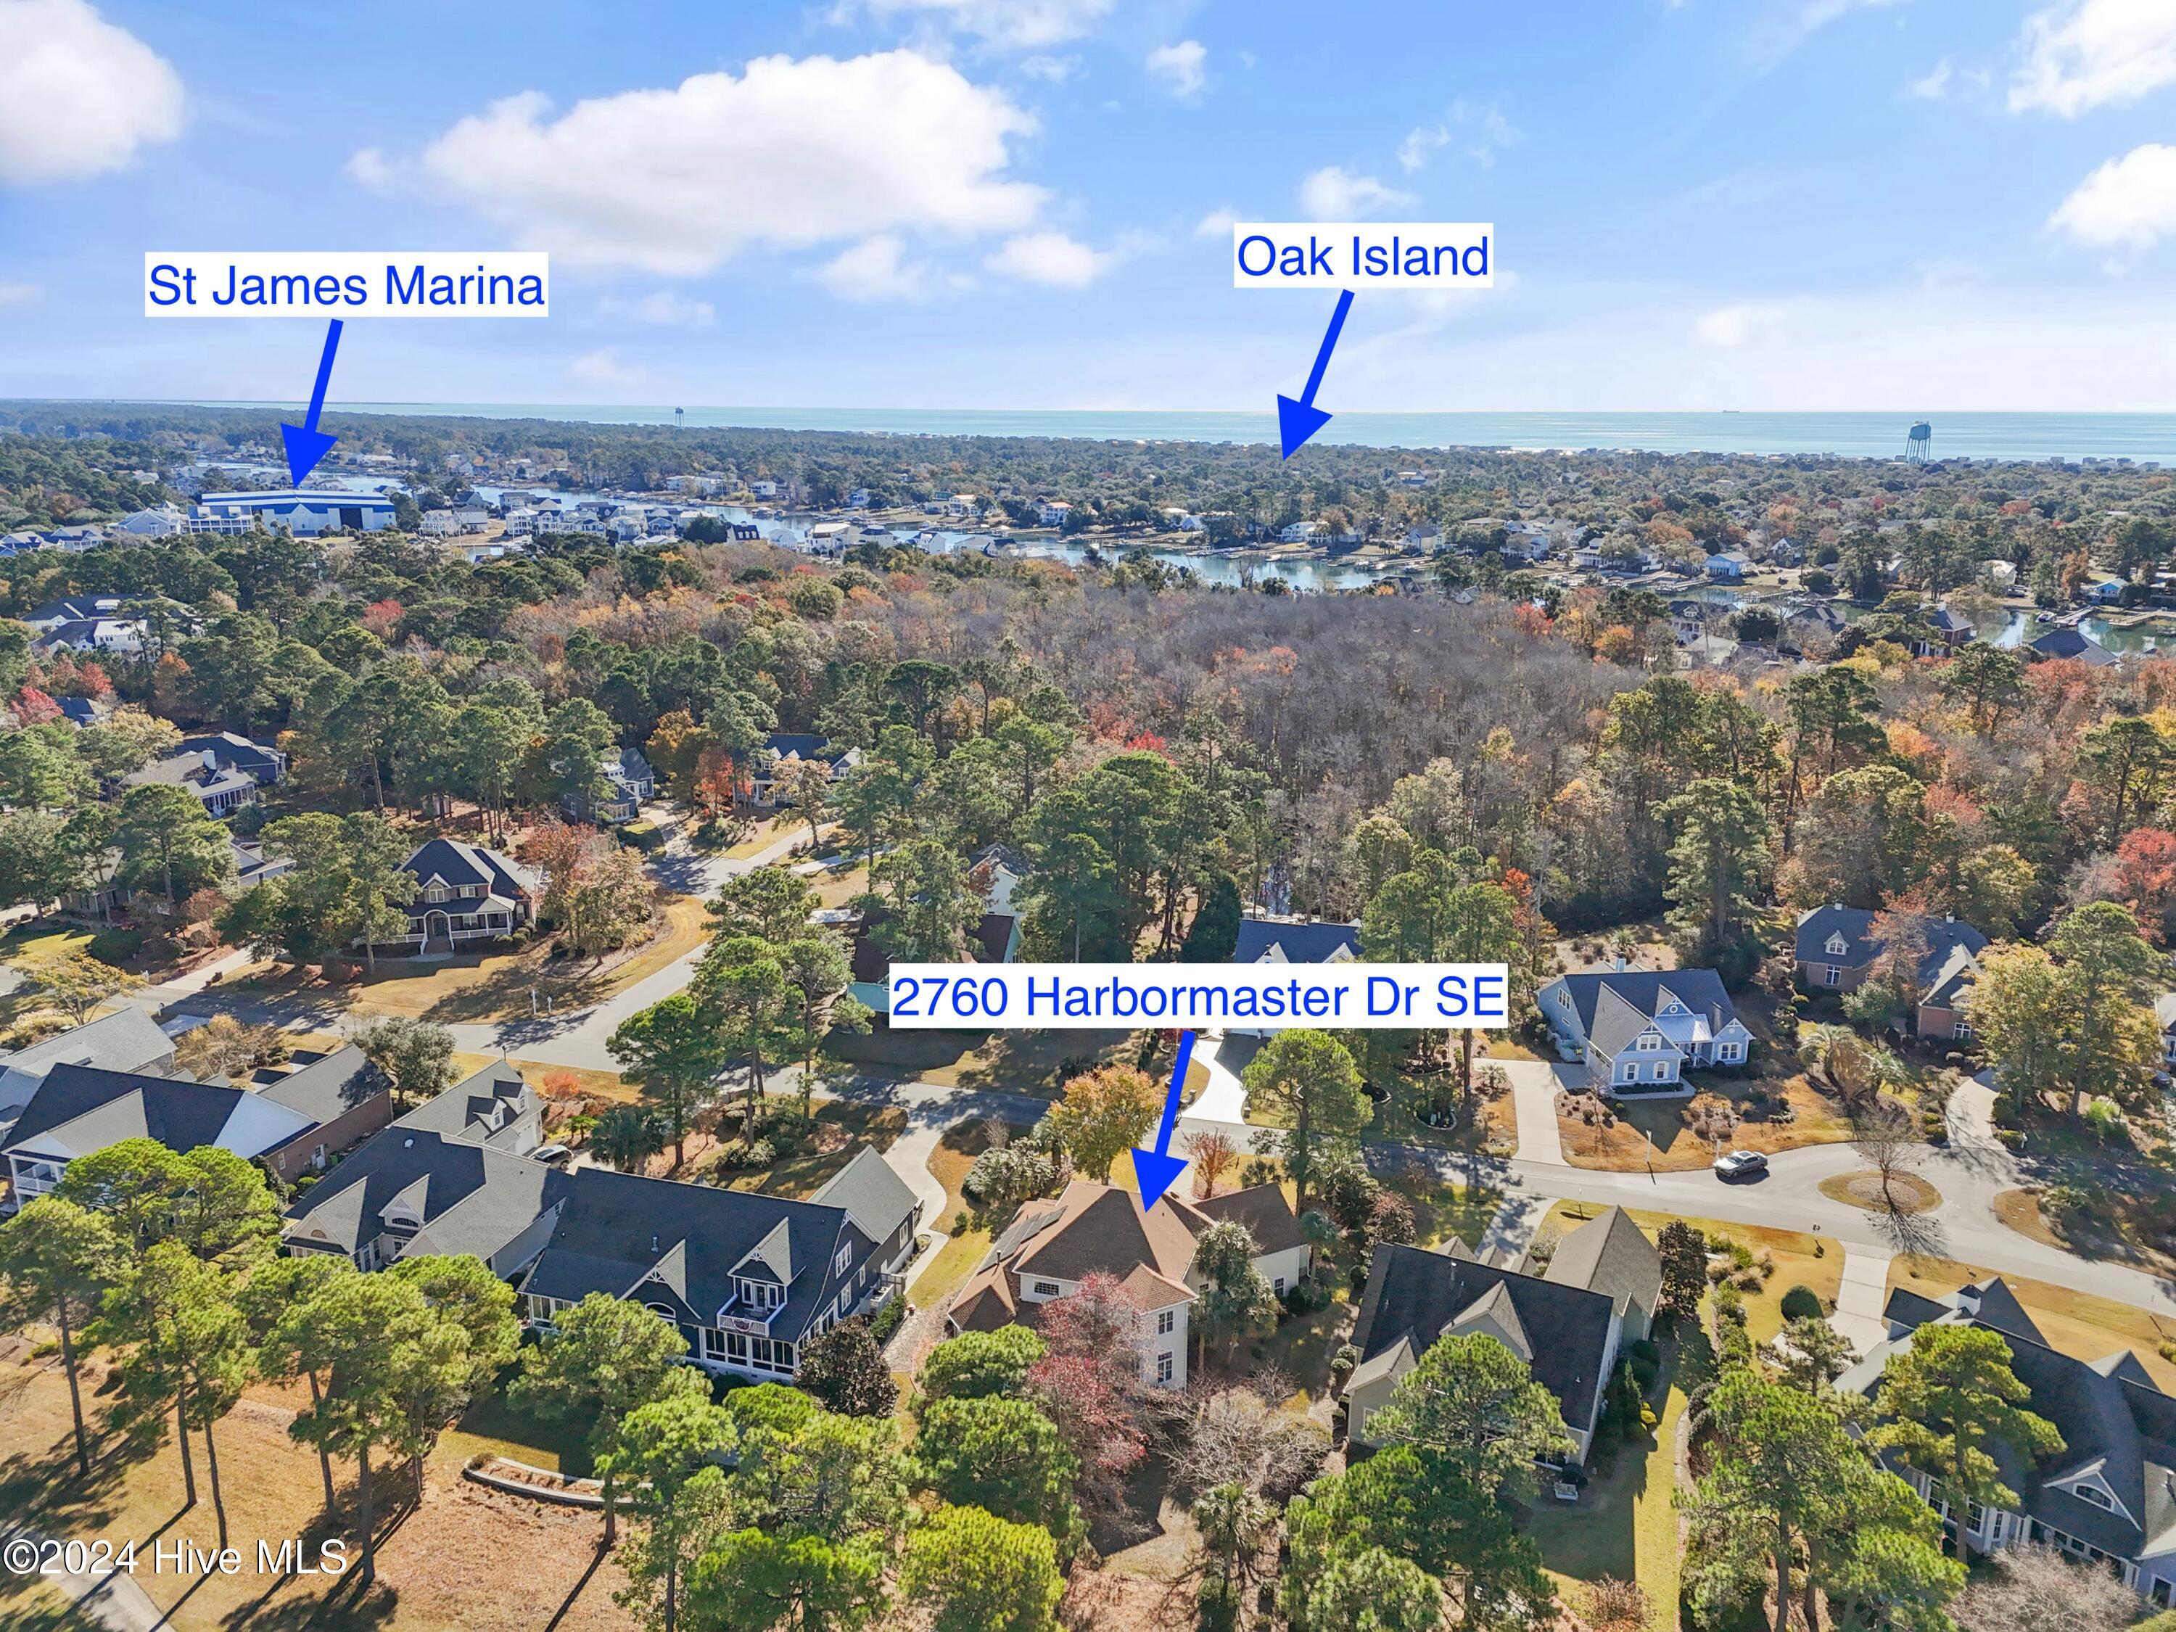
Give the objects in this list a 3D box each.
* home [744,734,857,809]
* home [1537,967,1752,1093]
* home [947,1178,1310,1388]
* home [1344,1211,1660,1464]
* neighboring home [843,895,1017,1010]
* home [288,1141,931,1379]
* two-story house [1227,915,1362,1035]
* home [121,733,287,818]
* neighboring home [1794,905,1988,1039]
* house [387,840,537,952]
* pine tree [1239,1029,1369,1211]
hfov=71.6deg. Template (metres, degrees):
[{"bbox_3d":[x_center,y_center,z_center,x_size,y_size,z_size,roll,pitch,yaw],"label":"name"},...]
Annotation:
[{"bbox_3d":[-48.450,-8.390,258.000,20.500,9.500,19.000,2,15,5],"label":"home"},{"bbox_3d":[58.080,20.070,157.270,19.500,9.000,18.000,-1,15,-4],"label":"home"},{"bbox_3d":[3.400,28.950,101.890,21.000,10.300,19.100,4,16,14],"label":"home"},{"bbox_3d":[29.380,34.020,105.250,17.300,9.200,24.300,8,17,27],"label":"home"},{"bbox_3d":[-15.460,14.620,157.690,15.700,8.200,14.500,4,16,12],"label":"neighboring home"},{"bbox_3d":[-38.340,30.060,118.580,44.000,9.000,22.500,5,16,15],"label":"home"},{"bbox_3d":[21.980,15.890,152.930,14.100,8.700,14.800,4,16,13],"label":"two-story house"},{"bbox_3d":[-149.960,-7.590,253.730,21.000,9.000,23.000,4,16,12],"label":"home"},{"bbox_3d":[92.000,16.510,171.060,22.000,9.000,22.000,6,16,18],"label":"neighboring home"},{"bbox_3d":[-80.250,8.220,194.280,19.000,10.700,19.500,-3,16,-12],"label":"house"},{"bbox_3d":[17.850,24.920,123.620,10.000,16.920,10.000,0,15,0],"label":"pine tree"}]

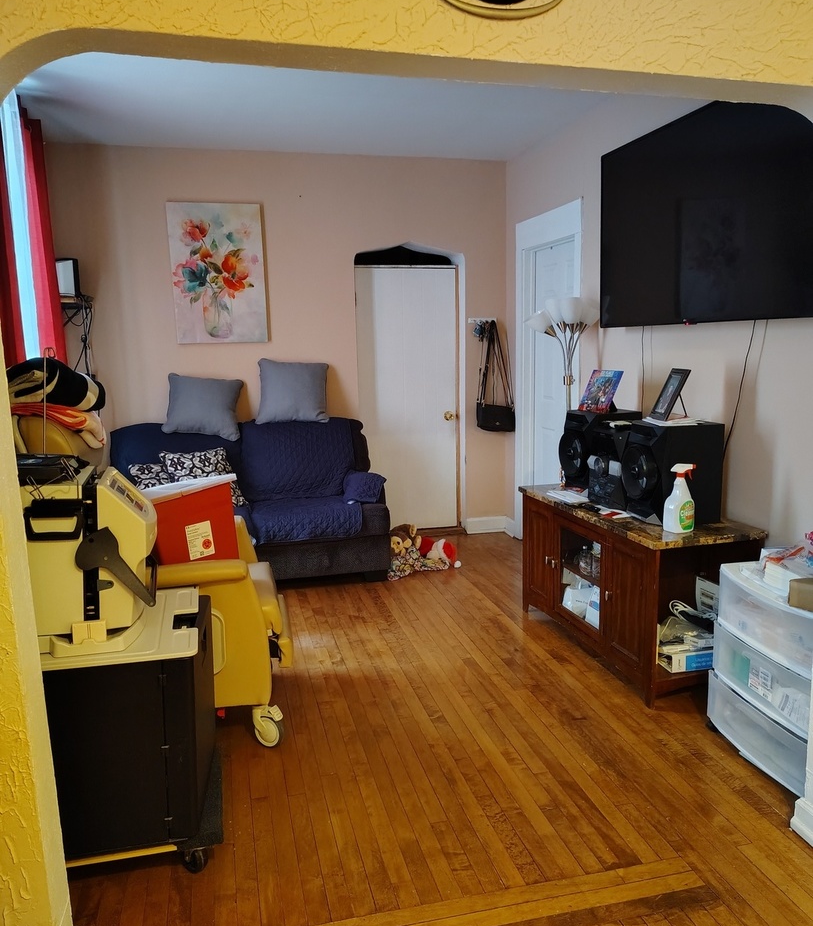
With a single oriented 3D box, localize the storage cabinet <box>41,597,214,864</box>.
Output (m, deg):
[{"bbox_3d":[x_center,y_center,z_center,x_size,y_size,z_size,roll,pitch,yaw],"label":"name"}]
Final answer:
[{"bbox_3d":[-0.849,0.708,2.120,0.610,0.515,0.560,-3,9,-14],"label":"storage cabinet"}]

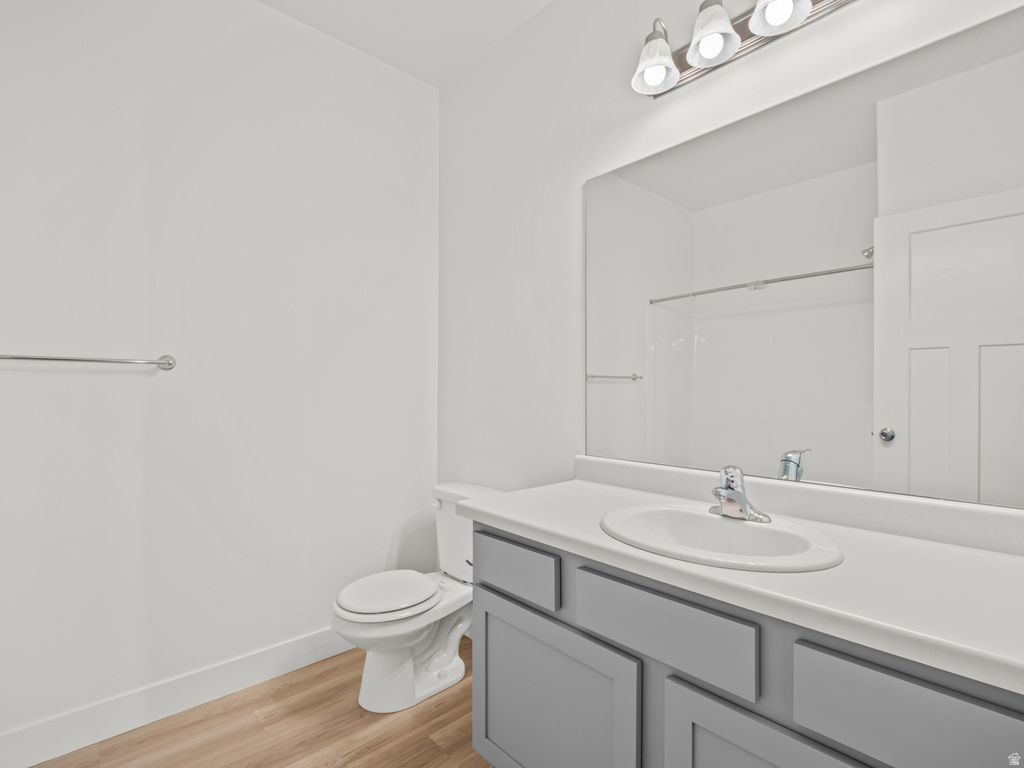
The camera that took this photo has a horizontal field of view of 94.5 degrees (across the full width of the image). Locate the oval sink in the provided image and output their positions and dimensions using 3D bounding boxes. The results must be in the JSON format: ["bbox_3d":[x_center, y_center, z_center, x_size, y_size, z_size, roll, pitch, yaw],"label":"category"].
[{"bbox_3d":[0.428,0.408,1.045,0.425,0.175,0.485,2,-2,-43],"label":"oval sink"}]

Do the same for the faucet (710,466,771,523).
[{"bbox_3d":[0.525,0.259,1.133,0.150,0.135,0.150,2,-2,-43],"label":"faucet"}]

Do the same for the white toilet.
[{"bbox_3d":[-0.360,0.814,1.864,0.690,0.724,0.440,2,-2,-43],"label":"white toilet"}]

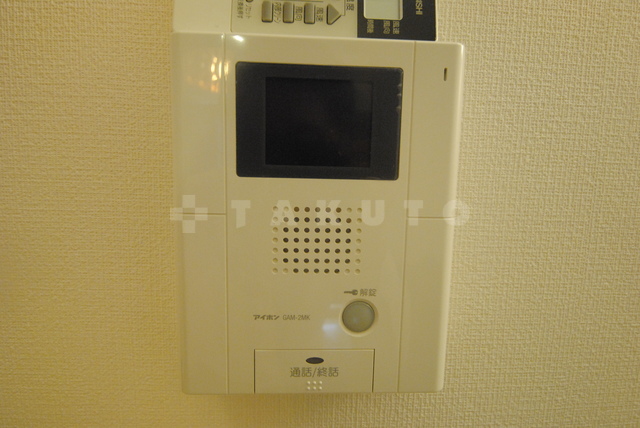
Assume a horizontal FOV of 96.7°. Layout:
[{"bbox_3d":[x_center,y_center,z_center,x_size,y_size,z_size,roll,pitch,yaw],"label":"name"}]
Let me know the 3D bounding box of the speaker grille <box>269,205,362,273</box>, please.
[{"bbox_3d":[-0.002,0.017,0.185,0.058,0.043,0.003,1,5,-2],"label":"speaker grille"}]

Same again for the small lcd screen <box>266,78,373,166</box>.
[{"bbox_3d":[0.000,-0.056,0.175,0.065,0.051,0.005,1,5,-2],"label":"small lcd screen"}]

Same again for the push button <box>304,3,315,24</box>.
[{"bbox_3d":[-0.006,-0.121,0.172,0.006,0.011,0.003,1,5,-2],"label":"push button"}]

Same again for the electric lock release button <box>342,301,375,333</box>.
[{"bbox_3d":[0.025,0.067,0.186,0.021,0.021,0.005,1,5,-2],"label":"electric lock release button"}]

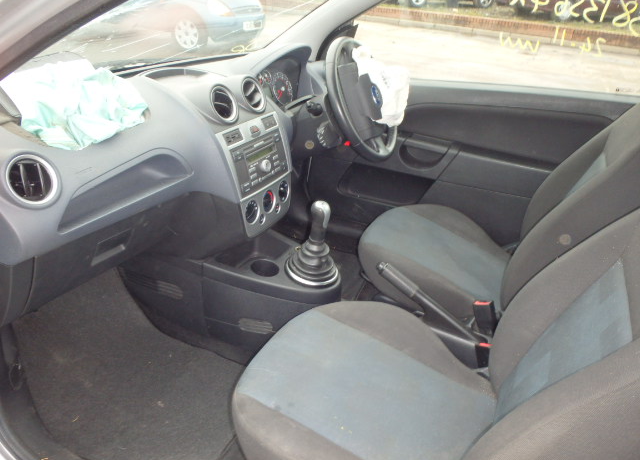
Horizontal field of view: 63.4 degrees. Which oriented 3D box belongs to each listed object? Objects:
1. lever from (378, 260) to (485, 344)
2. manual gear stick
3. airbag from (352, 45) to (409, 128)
[{"bbox_3d":[0.254,0.176,1.236,0.305,0.058,0.038,38,38,10],"label":"lever"},{"bbox_3d":[-0.018,0.024,1.331,0.145,0.222,0.142,0,27,0],"label":"manual gear stick"},{"bbox_3d":[0.182,-0.397,1.477,0.135,0.230,0.190,1,24,32],"label":"airbag"}]

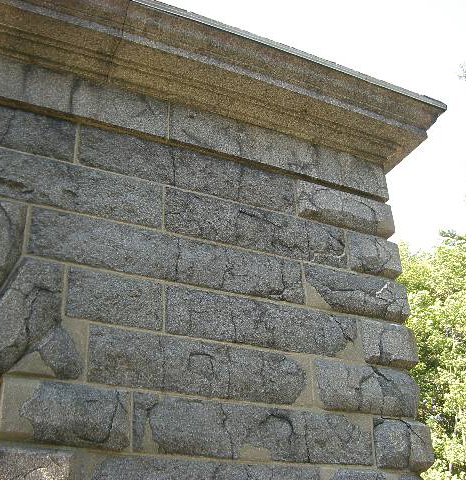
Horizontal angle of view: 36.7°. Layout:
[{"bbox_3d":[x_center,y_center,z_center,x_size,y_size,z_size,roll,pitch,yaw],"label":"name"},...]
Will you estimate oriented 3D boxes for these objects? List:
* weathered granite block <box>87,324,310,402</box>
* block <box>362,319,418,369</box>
[{"bbox_3d":[-0.248,0.895,4.712,1.554,0.357,0.360,12,-27,-24],"label":"weathered granite block"},{"bbox_3d":[1.067,0.889,5.565,0.505,0.333,0.580,12,-27,-24],"label":"block"}]

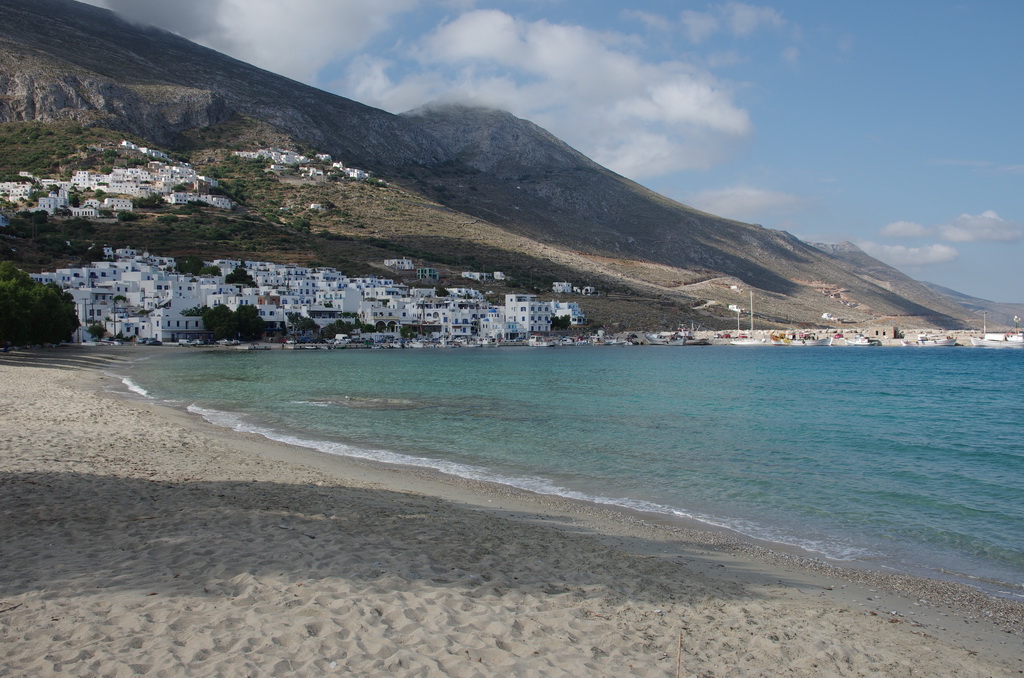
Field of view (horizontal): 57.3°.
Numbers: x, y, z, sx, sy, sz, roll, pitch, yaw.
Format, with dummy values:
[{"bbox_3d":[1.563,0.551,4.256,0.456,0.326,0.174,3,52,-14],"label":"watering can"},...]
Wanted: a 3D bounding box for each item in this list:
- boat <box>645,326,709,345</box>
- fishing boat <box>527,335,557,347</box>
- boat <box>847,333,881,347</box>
[{"bbox_3d":[51.600,-0.840,292.000,19.000,5.600,5.500,0,0,14],"label":"boat"},{"bbox_3d":[8.960,0.530,275.000,7.800,3.500,2.800,0,0,12],"label":"fishing boat"},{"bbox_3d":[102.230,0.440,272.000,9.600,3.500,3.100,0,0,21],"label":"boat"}]

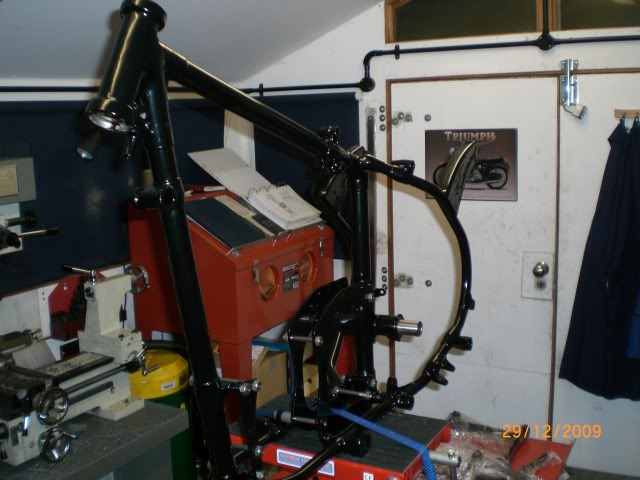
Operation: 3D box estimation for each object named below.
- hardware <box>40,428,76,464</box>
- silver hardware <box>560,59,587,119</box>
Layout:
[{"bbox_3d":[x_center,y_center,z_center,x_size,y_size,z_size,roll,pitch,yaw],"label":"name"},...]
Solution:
[{"bbox_3d":[-0.719,0.559,1.922,0.095,0.095,0.093,4,11,28],"label":"hardware"},{"bbox_3d":[0.992,-0.588,2.746,0.085,0.222,0.042,4,11,28],"label":"silver hardware"}]

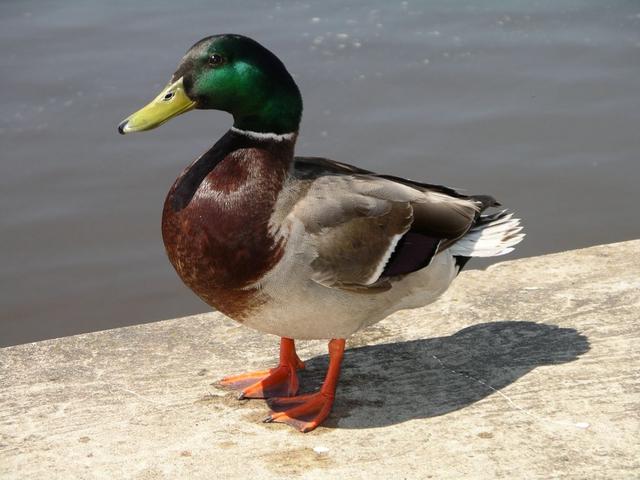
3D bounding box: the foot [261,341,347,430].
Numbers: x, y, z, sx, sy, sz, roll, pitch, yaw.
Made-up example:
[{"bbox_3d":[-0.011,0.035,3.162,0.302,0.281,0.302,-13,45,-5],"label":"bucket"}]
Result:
[{"bbox_3d":[-0.012,0.107,1.881,0.073,0.053,0.065,-15,25,-33],"label":"foot"}]

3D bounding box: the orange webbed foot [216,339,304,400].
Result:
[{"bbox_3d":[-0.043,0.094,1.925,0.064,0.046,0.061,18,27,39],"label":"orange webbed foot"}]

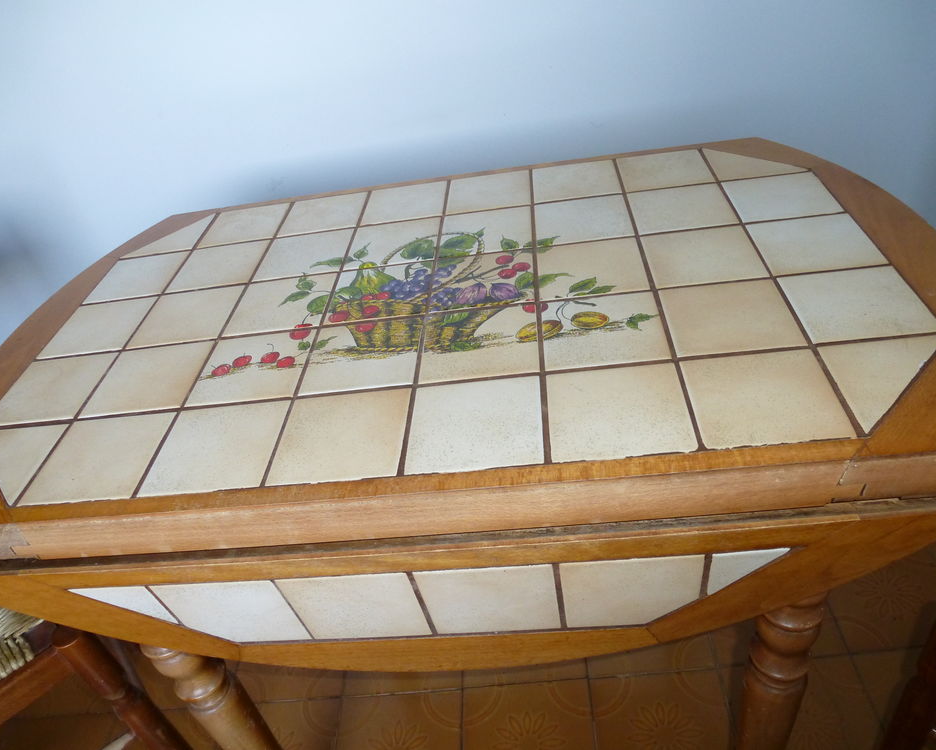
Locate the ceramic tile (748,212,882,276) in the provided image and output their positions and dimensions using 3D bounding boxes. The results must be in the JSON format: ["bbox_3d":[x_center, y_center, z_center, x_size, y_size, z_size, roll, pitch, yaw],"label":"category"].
[{"bbox_3d":[0.325,-0.121,0.657,0.102,0.008,0.100,-6,39,8],"label":"ceramic tile"}]

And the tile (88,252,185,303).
[{"bbox_3d":[-0.398,-0.116,0.845,0.104,0.009,0.104,-6,38,8],"label":"tile"}]

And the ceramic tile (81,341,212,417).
[{"bbox_3d":[-0.301,0.005,0.663,0.101,0.008,0.100,-6,39,8],"label":"ceramic tile"}]

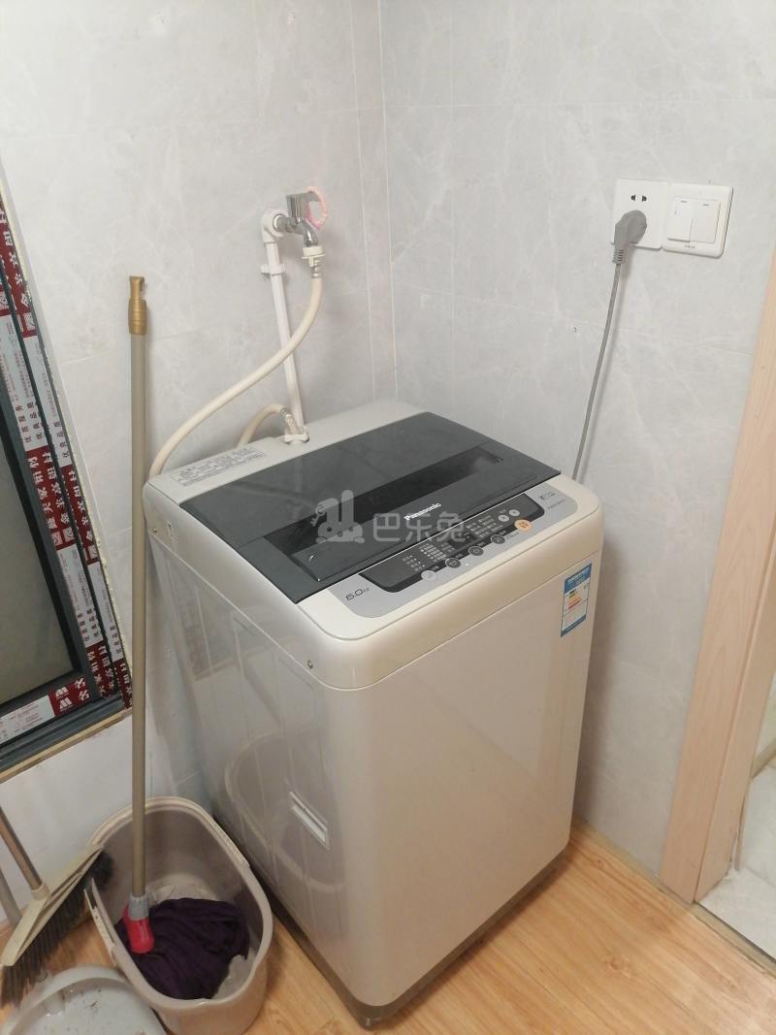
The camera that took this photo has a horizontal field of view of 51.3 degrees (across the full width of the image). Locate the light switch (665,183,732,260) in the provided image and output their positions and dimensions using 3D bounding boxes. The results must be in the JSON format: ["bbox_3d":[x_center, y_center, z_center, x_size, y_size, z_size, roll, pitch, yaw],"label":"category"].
[{"bbox_3d":[0.405,-0.390,1.060,0.010,0.086,0.086,-25,36,-34],"label":"light switch"}]

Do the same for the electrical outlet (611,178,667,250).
[{"bbox_3d":[0.348,-0.420,1.118,0.009,0.086,0.086,-25,36,-34],"label":"electrical outlet"}]

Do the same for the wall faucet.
[{"bbox_3d":[-0.141,-0.465,1.258,0.053,0.079,0.098,-25,36,-34],"label":"wall faucet"}]

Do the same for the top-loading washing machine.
[{"bbox_3d":[-0.012,0.313,1.482,0.525,0.855,0.555,-24,36,-32],"label":"top-loading washing machine"}]

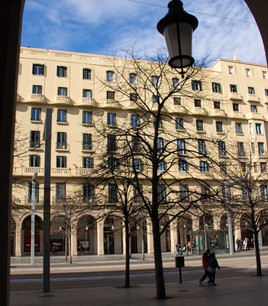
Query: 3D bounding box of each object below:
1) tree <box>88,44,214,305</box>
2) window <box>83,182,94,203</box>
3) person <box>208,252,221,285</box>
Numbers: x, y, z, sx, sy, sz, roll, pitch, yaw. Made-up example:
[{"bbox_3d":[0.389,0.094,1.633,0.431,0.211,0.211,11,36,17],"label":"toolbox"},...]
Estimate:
[{"bbox_3d":[0.658,0.341,14.772,5.100,10.960,5.000,2,-15,-17],"label":"tree"},{"bbox_3d":[-6.286,5.457,47.497,1.500,2.650,0.250,2,-15,-17],"label":"window"},{"bbox_3d":[3.963,5.837,17.396,0.550,1.600,0.500,2,-15,-17],"label":"person"}]

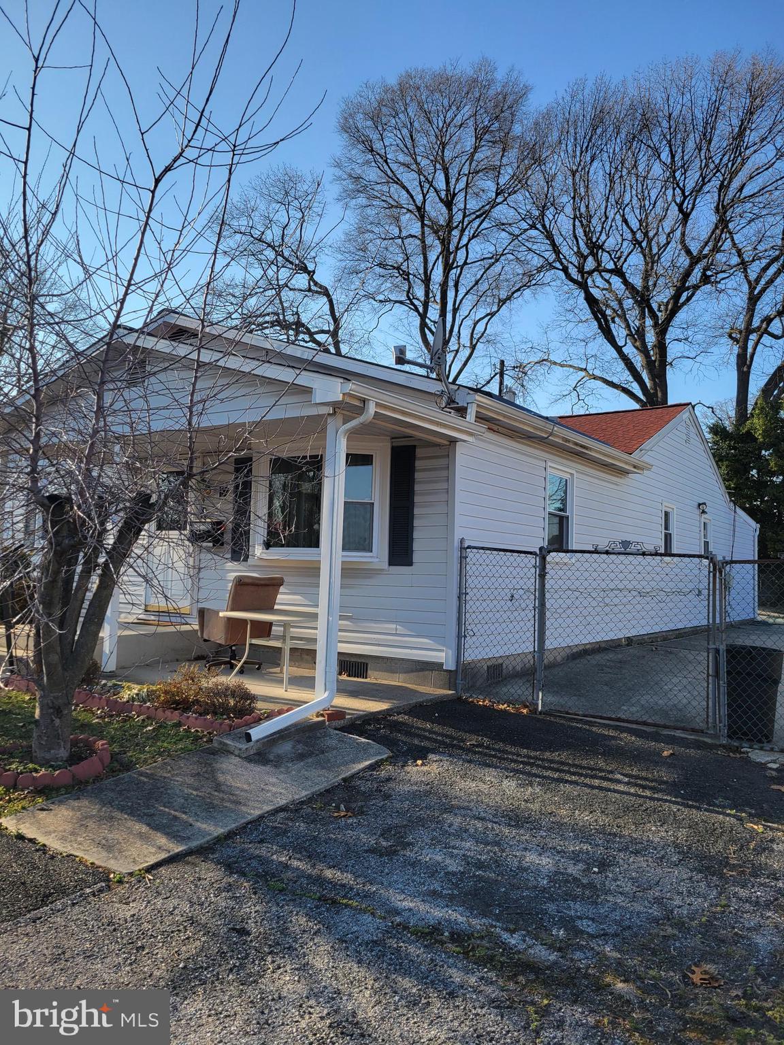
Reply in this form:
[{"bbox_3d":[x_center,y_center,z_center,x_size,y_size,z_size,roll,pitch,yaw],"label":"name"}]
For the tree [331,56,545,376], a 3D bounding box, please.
[{"bbox_3d":[1.637,-8.047,32.241,8.485,22.925,8.485,2,-4,0],"label":"tree"}]

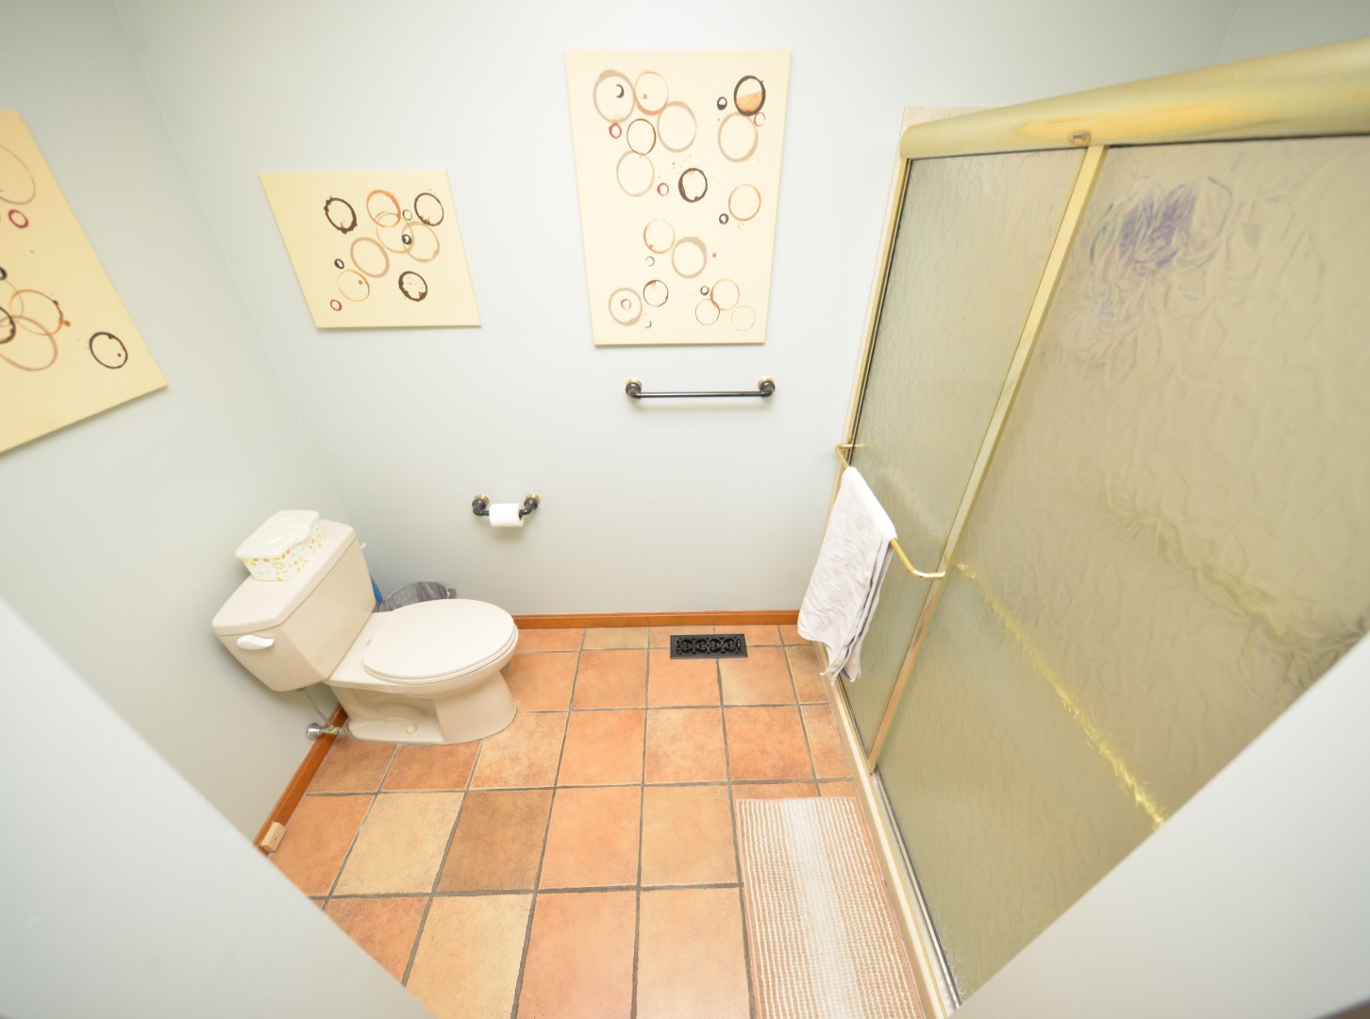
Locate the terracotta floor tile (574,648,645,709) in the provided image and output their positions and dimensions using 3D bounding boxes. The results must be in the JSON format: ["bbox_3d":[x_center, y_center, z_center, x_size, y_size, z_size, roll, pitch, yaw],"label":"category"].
[{"bbox_3d":[-0.314,0.750,2.056,0.302,0.010,0.295,-1,32,-1],"label":"terracotta floor tile"}]

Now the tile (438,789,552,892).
[{"bbox_3d":[-0.612,1.082,1.540,0.302,0.010,0.295,-1,32,-1],"label":"tile"}]

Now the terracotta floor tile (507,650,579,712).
[{"bbox_3d":[-0.628,0.740,2.021,0.303,0.011,0.285,-1,35,-1],"label":"terracotta floor tile"}]

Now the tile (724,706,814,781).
[{"bbox_3d":[0.315,0.900,1.799,0.303,0.011,0.285,-1,35,-1],"label":"tile"}]

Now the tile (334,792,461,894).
[{"bbox_3d":[-0.924,1.088,1.536,0.302,0.010,0.295,-1,32,-1],"label":"tile"}]

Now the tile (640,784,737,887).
[{"bbox_3d":[0.012,1.069,1.548,0.302,0.010,0.295,-1,32,-1],"label":"tile"}]

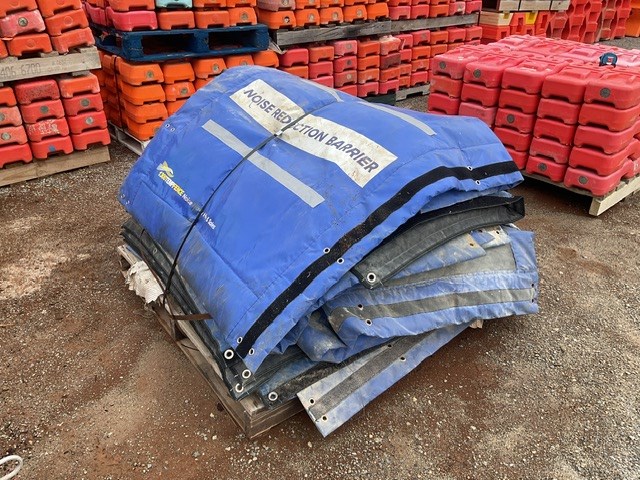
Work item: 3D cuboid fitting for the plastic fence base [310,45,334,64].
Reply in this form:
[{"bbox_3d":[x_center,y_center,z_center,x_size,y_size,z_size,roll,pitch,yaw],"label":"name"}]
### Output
[{"bbox_3d":[-0.153,-1.619,4.524,0.238,0.124,0.600,-18,34,-30],"label":"plastic fence base"}]

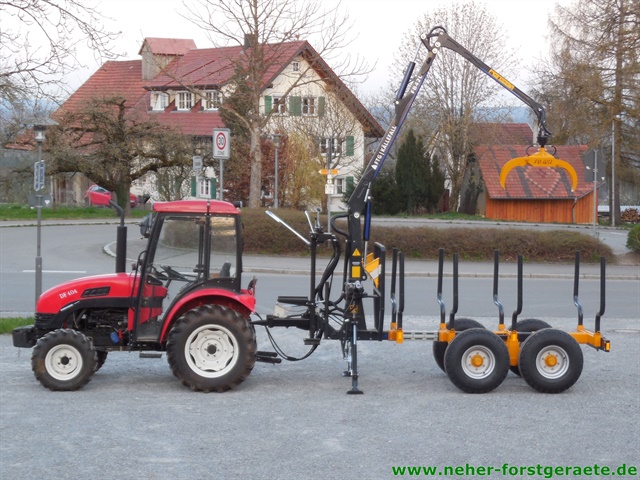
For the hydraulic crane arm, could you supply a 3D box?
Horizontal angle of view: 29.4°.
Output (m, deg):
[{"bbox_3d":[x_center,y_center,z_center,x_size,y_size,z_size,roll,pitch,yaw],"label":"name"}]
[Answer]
[{"bbox_3d":[1.754,-1.149,16.400,2.800,3.380,0.420,0,3,0],"label":"hydraulic crane arm"}]

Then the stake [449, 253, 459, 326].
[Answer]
[{"bbox_3d":[1.747,0.666,15.930,0.110,1.000,0.090,0,3,0],"label":"stake"}]

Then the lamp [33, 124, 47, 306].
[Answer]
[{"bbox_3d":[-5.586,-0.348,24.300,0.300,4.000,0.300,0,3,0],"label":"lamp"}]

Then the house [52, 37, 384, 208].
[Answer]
[{"bbox_3d":[-8.092,-8.092,91.000,13.400,11.000,26.000,-2,4,-37],"label":"house"}]

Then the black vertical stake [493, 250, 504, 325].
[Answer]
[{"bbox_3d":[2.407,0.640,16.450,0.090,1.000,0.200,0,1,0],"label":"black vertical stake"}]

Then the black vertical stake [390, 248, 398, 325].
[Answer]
[{"bbox_3d":[1.035,0.646,16.950,0.100,1.050,0.090,0,3,0],"label":"black vertical stake"}]

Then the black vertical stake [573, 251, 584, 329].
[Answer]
[{"bbox_3d":[3.591,0.674,16.950,0.130,1.050,0.090,0,3,0],"label":"black vertical stake"}]

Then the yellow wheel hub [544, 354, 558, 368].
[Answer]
[{"bbox_3d":[2.885,1.510,15.200,0.165,0.165,0.110,0,1,0],"label":"yellow wheel hub"}]

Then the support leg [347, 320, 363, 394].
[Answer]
[{"bbox_3d":[0.428,1.459,15.150,0.200,0.930,0.200,0,1,0],"label":"support leg"}]

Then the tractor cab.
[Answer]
[{"bbox_3d":[-1.630,0.385,15.800,1.450,1.790,1.380,0,1,0],"label":"tractor cab"}]

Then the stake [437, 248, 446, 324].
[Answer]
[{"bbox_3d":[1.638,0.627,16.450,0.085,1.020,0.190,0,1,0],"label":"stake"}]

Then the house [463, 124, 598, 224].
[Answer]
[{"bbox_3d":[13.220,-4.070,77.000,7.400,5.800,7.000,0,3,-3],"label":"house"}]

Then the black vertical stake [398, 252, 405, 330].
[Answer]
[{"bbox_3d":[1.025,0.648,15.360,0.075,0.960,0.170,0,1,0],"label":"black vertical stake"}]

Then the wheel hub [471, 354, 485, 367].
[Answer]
[{"bbox_3d":[2.016,1.547,15.600,0.160,0.160,0.100,0,3,0],"label":"wheel hub"}]

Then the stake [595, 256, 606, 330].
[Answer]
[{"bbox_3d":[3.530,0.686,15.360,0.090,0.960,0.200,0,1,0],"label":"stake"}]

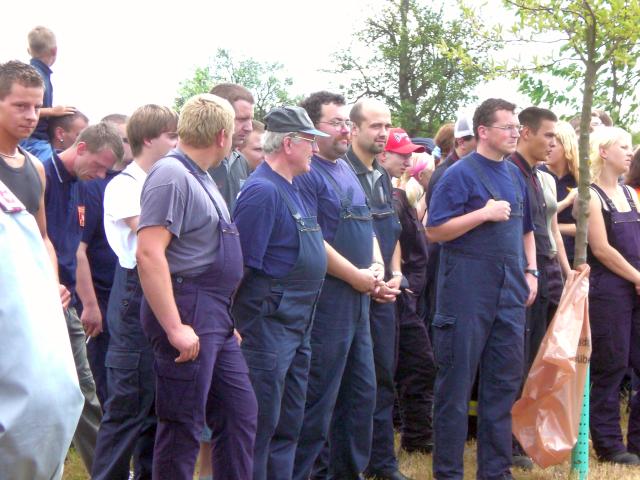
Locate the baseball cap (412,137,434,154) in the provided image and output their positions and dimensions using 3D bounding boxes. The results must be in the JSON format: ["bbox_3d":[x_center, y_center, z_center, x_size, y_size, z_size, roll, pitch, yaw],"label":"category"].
[{"bbox_3d":[0.585,-0.544,12.400,0.250,0.130,0.180,1,2,18],"label":"baseball cap"}]

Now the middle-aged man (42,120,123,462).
[{"bbox_3d":[-1.091,0.317,9.600,0.420,1.720,0.520,2,3,37],"label":"middle-aged man"}]

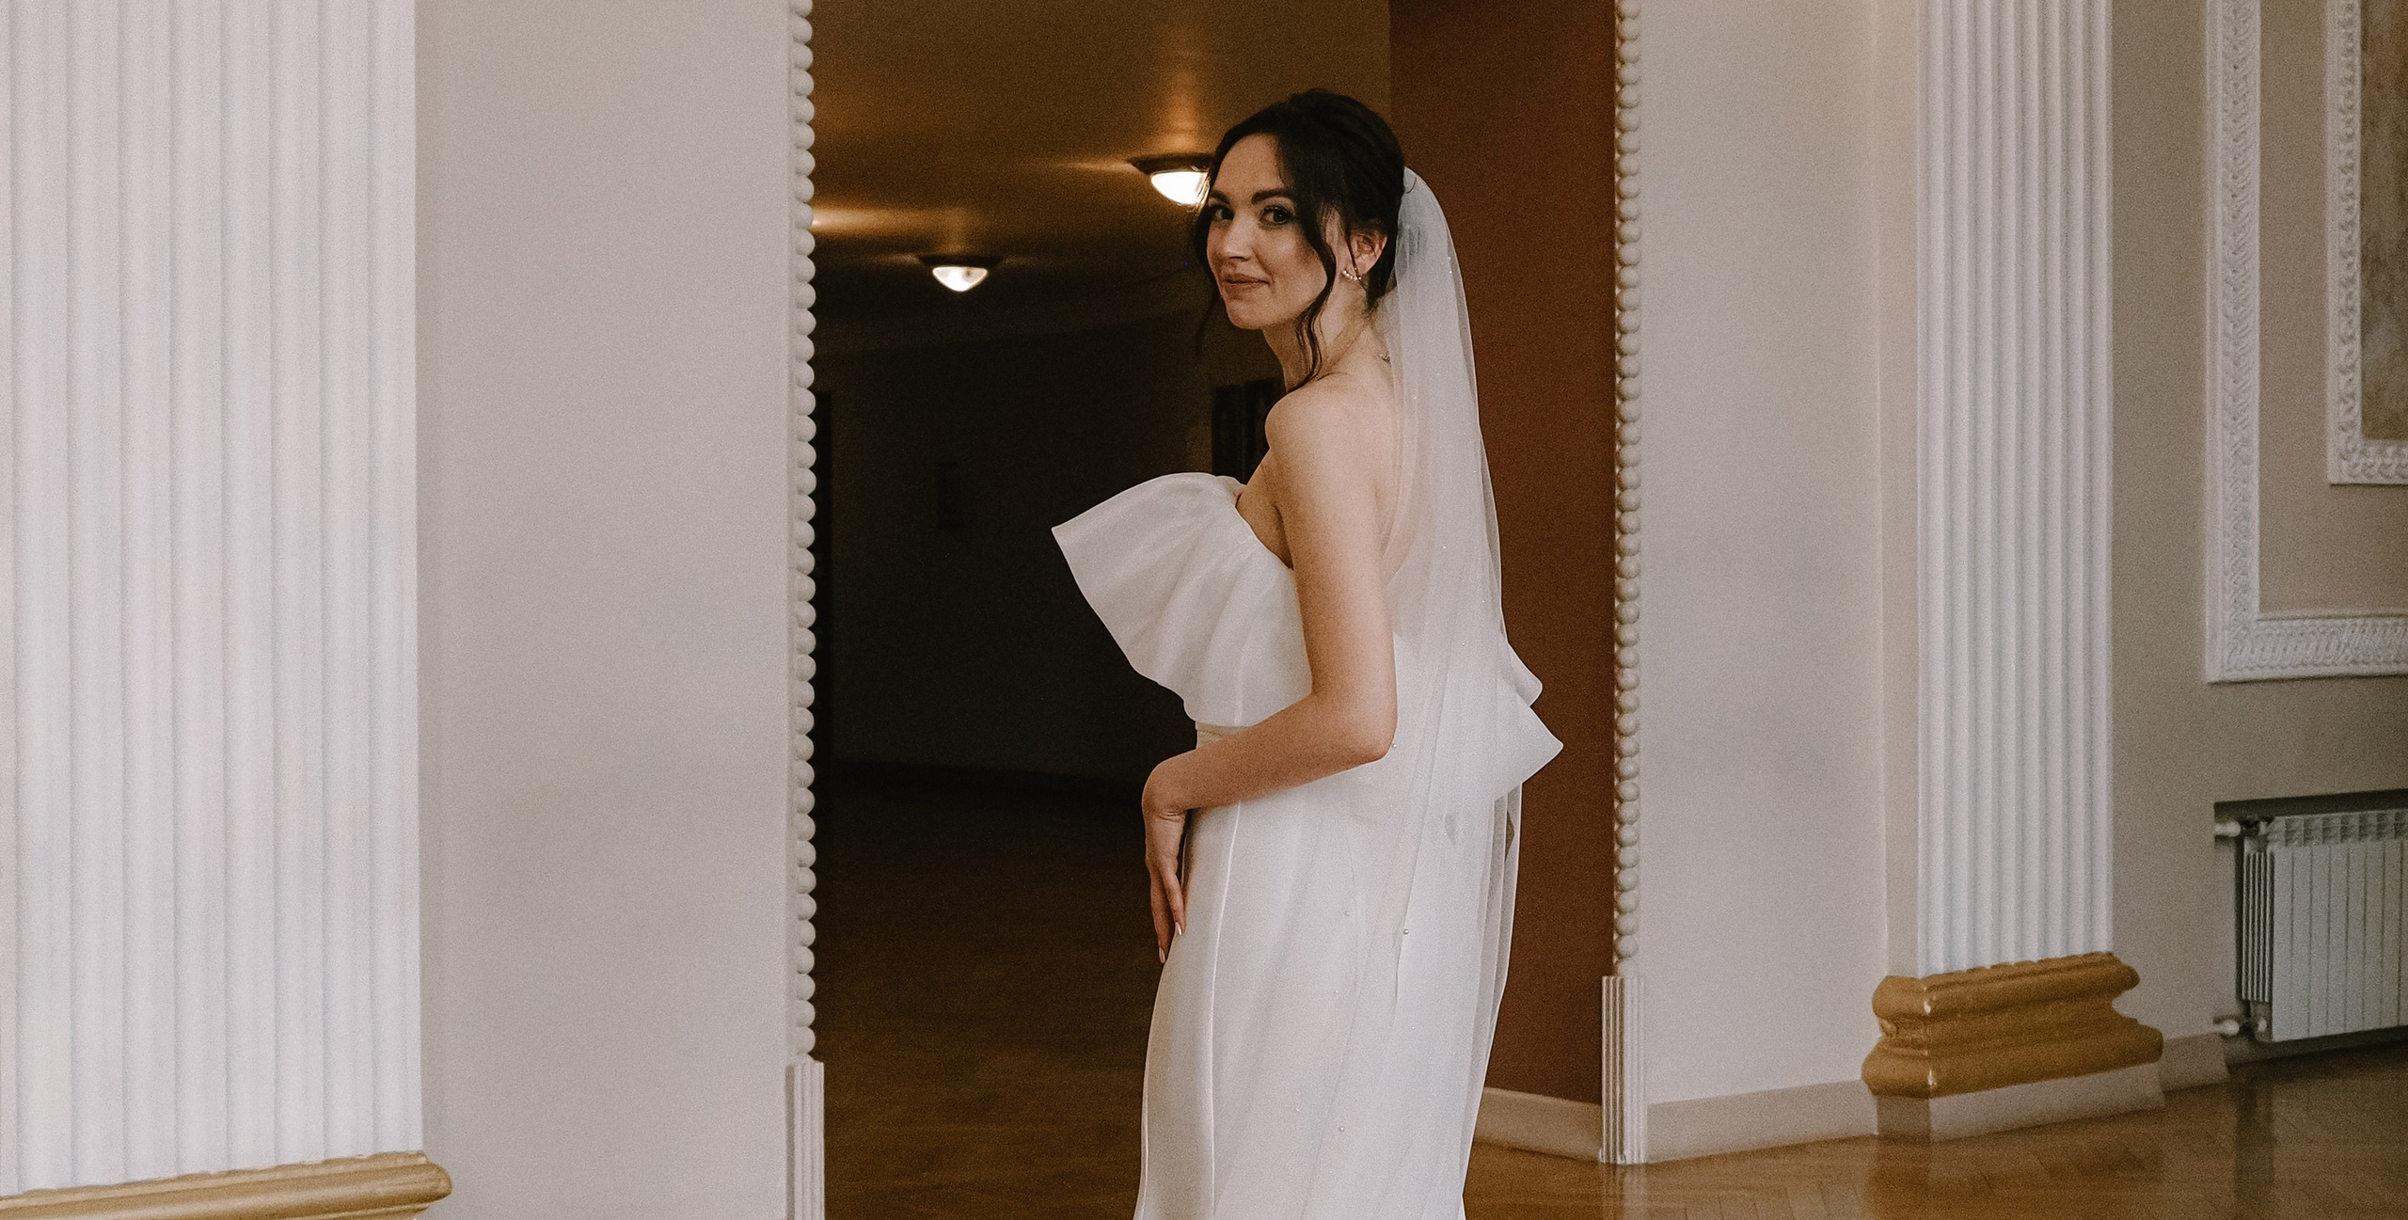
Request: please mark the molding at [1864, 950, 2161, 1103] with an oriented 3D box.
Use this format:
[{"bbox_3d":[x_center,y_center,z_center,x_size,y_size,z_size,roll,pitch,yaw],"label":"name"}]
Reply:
[{"bbox_3d":[1.893,0.959,8.175,0.860,0.270,0.170,-1,1,-37],"label":"molding"}]

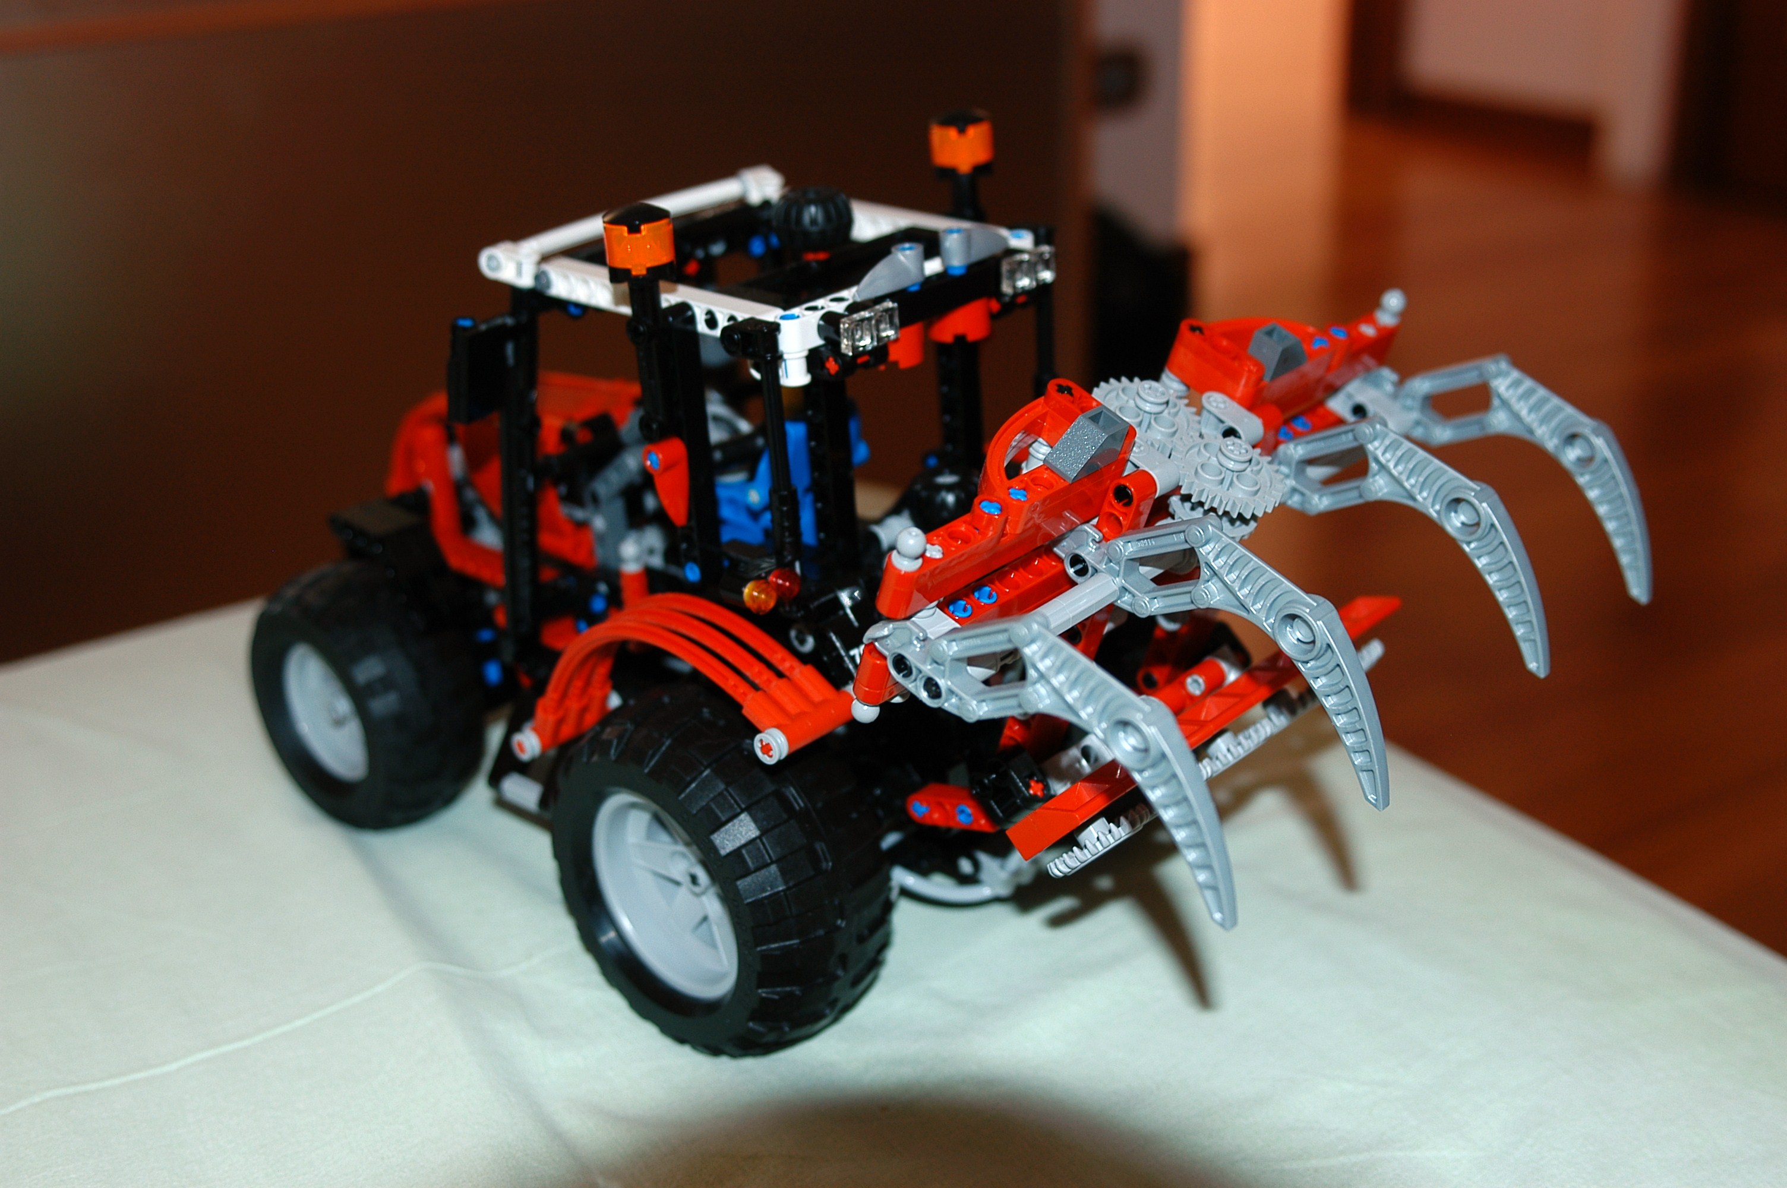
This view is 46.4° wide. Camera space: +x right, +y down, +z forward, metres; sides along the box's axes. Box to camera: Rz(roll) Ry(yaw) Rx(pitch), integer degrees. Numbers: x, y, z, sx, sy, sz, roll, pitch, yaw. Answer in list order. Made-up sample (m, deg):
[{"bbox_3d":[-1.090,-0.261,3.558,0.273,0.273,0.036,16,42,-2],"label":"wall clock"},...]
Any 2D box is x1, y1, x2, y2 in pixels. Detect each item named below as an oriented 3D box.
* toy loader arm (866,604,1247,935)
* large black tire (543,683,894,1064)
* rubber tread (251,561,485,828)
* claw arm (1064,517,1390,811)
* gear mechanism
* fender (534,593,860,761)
[{"bbox_3d":[0.034,0.023,0.405,0.098,0.039,0.012,32,40,32],"label":"toy loader arm"},{"bbox_3d":[-0.043,0.068,0.516,0.095,0.095,0.044,18,32,40],"label":"large black tire"},{"bbox_3d":[-0.160,0.032,0.634,0.081,0.081,0.039,18,32,40],"label":"rubber tread"},{"bbox_3d":[0.072,0.004,0.443,0.096,0.042,0.012,32,40,32],"label":"claw arm"},{"bbox_3d":[0.077,-0.027,0.472,0.026,0.012,0.026,9,37,-7],"label":"gear mechanism"},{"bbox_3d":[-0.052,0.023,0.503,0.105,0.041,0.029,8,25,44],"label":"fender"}]

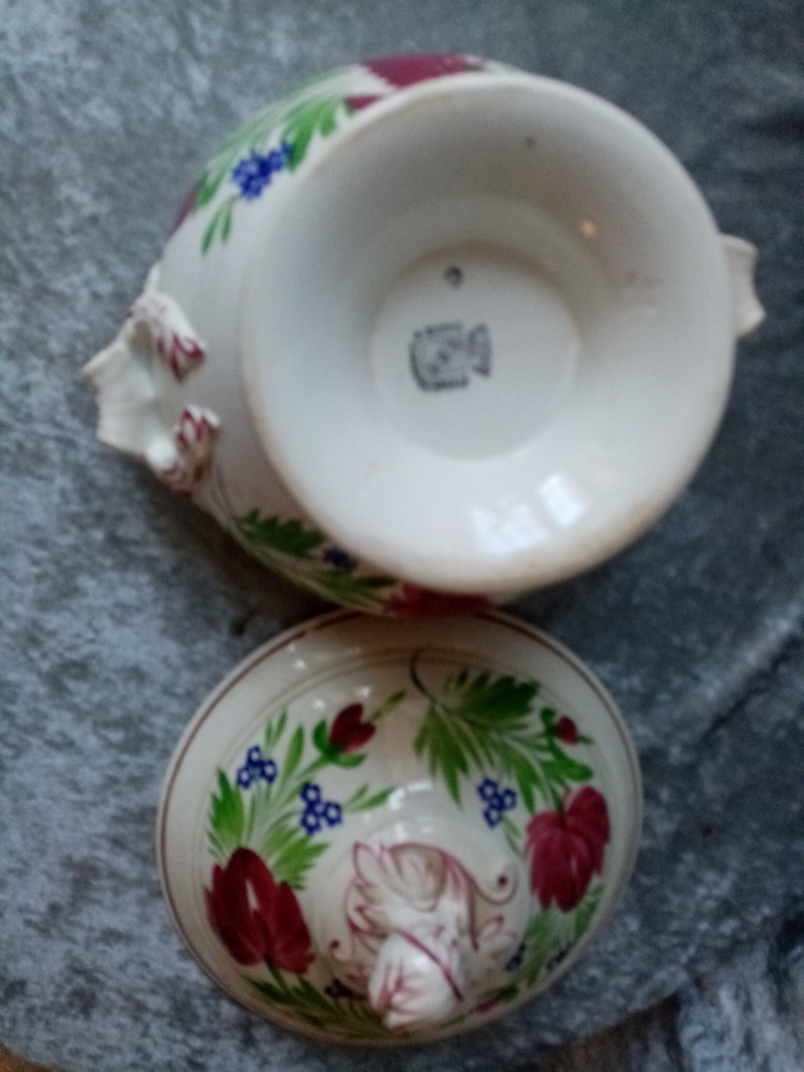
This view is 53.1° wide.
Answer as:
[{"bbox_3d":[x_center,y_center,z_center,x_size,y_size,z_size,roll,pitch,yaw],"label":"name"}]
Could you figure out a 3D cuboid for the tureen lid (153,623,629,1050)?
[{"bbox_3d":[0.009,0.151,0.346,0.230,0.103,0.230,-1,100,-6],"label":"tureen lid"}]

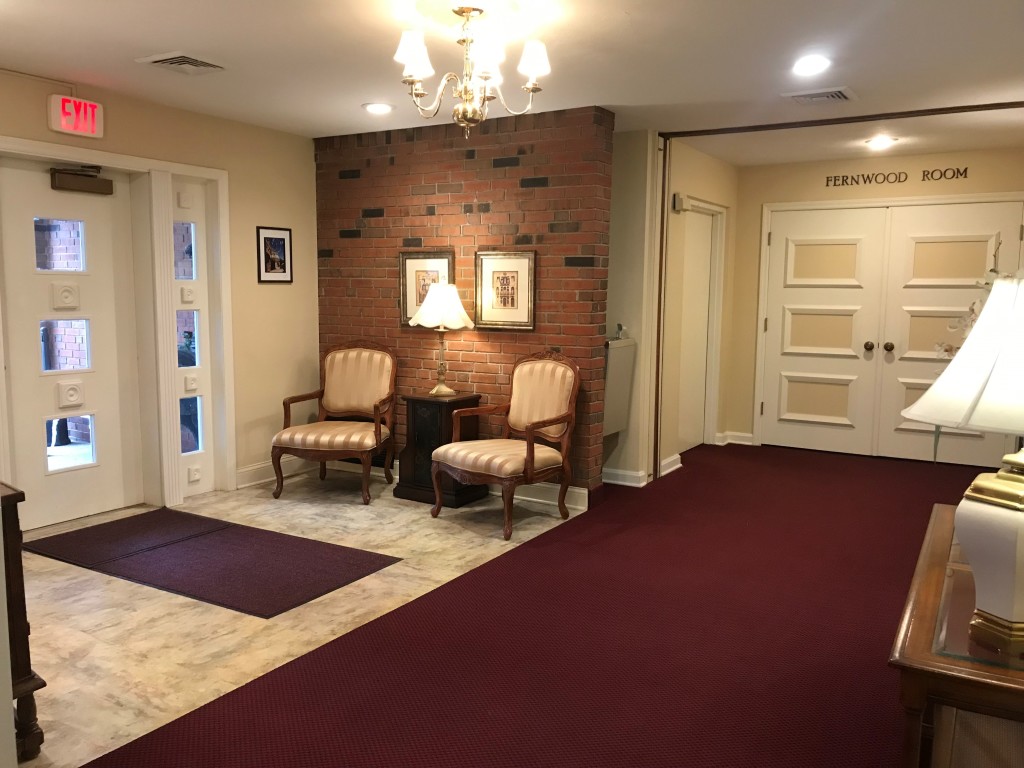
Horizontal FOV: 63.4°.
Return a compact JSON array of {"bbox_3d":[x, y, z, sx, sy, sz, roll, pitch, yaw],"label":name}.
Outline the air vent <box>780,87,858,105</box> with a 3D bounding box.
[{"bbox_3d":[1.685,-1.568,4.531,0.330,0.030,0.330,5,8,31],"label":"air vent"}]

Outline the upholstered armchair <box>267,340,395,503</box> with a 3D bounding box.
[{"bbox_3d":[-1.155,0.226,5.535,0.680,0.980,0.670,2,7,11],"label":"upholstered armchair"}]

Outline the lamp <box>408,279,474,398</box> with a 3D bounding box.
[{"bbox_3d":[-0.448,-0.287,5.253,0.410,0.720,0.410,1,7,0],"label":"lamp"}]

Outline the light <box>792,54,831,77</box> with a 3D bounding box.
[{"bbox_3d":[1.413,-1.497,3.905,0.180,0.040,0.180,5,8,31],"label":"light"}]

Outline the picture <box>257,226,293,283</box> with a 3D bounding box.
[{"bbox_3d":[-1.635,-0.884,5.702,0.020,0.375,0.318,5,8,31],"label":"picture"}]

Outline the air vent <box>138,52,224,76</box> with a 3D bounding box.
[{"bbox_3d":[-1.558,-1.522,3.964,0.320,0.020,0.320,4,8,30],"label":"air vent"}]

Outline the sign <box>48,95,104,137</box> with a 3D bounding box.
[{"bbox_3d":[-2.328,-1.426,4.432,0.045,0.185,0.295,5,8,31],"label":"sign"}]

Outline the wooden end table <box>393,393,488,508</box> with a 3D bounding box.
[{"bbox_3d":[-0.461,0.406,5.400,0.510,0.667,0.395,5,8,31],"label":"wooden end table"}]

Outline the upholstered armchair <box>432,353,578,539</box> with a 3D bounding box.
[{"bbox_3d":[-0.030,0.311,4.872,0.680,0.985,0.670,-6,9,-44],"label":"upholstered armchair"}]

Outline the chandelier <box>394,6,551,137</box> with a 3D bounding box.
[{"bbox_3d":[-0.174,-1.191,3.199,0.600,0.473,0.600,1,7,0],"label":"chandelier"}]

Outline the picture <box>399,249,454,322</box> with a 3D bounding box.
[{"bbox_3d":[-0.578,-0.633,5.555,0.442,0.495,0.030,4,8,30],"label":"picture"}]

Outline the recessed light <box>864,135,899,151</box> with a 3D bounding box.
[{"bbox_3d":[2.601,-1.694,5.819,0.215,0.030,0.215,4,8,30],"label":"recessed light"}]

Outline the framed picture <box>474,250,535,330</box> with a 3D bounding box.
[{"bbox_3d":[-0.055,-0.587,5.247,0.442,0.503,0.030,4,8,30],"label":"framed picture"}]

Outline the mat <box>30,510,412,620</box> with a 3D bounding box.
[{"bbox_3d":[-1.563,0.857,4.255,1.825,0.012,0.890,4,8,30],"label":"mat"}]

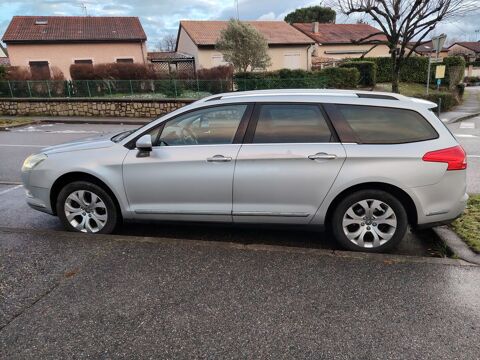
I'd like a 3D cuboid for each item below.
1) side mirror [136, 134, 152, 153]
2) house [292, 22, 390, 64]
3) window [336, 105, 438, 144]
[{"bbox_3d":[-0.884,-0.334,3.079,0.120,0.155,0.190,1,17,9],"label":"side mirror"},{"bbox_3d":[9.629,-13.238,34.822,9.070,5.700,9.600,-9,18,-19],"label":"house"},{"bbox_3d":[1.262,-0.482,2.861,0.850,0.360,0.100,1,2,6],"label":"window"}]

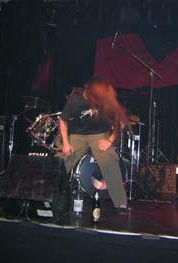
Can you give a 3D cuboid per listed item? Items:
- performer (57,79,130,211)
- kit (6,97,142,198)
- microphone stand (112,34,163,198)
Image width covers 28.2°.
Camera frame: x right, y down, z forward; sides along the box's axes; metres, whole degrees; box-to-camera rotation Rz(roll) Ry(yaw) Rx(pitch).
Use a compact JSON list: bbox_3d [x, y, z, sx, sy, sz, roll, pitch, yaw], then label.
[{"bbox_3d":[0.059,0.139,3.800,0.740,1.430,0.650,3,-1,-4],"label":"performer"},{"bbox_3d":[-0.194,0.194,5.500,1.980,1.380,1.500,3,-1,-2],"label":"kit"},{"bbox_3d":[0.651,-0.168,4.750,0.660,2.140,0.520,3,-1,0],"label":"microphone stand"}]

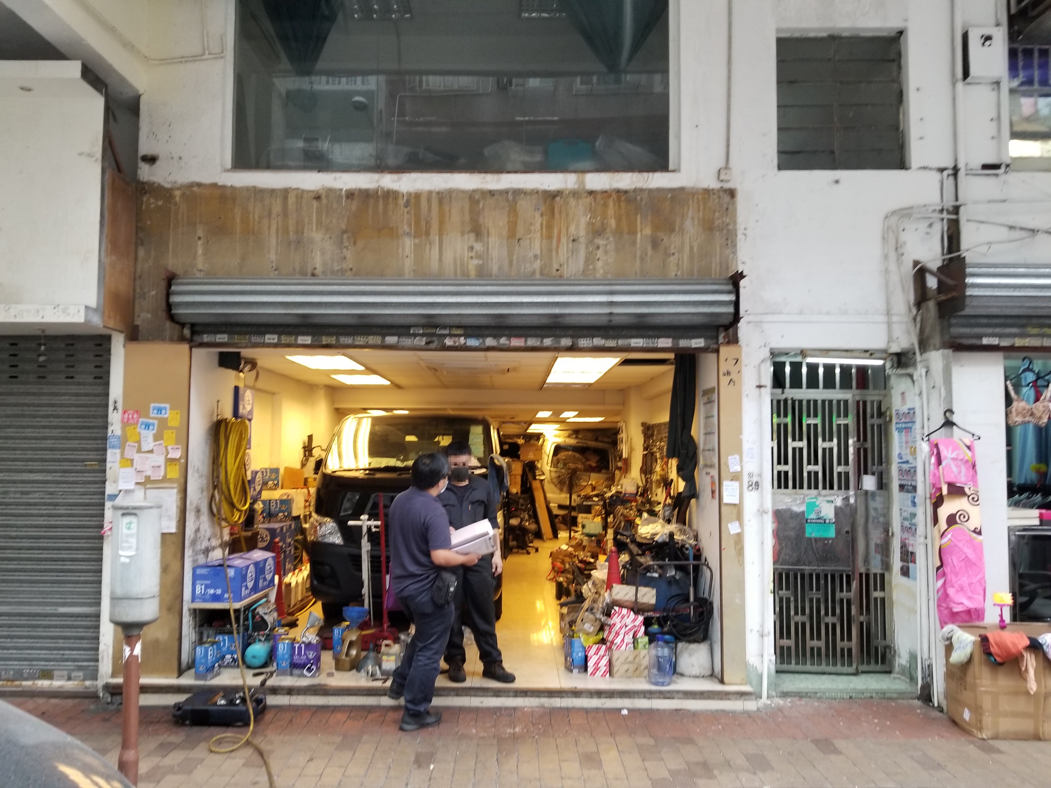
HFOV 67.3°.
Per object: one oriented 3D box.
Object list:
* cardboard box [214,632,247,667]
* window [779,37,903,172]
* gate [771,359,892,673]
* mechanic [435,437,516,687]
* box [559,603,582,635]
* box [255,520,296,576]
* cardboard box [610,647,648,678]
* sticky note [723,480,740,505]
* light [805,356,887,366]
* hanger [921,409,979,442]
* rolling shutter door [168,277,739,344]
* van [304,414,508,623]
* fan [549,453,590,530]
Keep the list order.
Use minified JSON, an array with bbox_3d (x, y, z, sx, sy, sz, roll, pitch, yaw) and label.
[{"bbox_3d":[-2.107,1.818,5.628,0.165,0.240,0.100,1,-3,-3],"label":"cardboard box"},{"bbox_3d":[2.250,-2.087,5.696,0.928,1.033,0.070,0,-3,0],"label":"window"},{"bbox_3d":[2.258,0.897,5.862,0.920,2.315,0.060,0,-3,0],"label":"gate"},{"bbox_3d":[-0.371,1.140,5.458,0.500,1.650,0.380,0,-4,6],"label":"mechanic"},{"bbox_3d":[0.410,1.950,6.849,0.270,0.240,0.300,0,-4,2],"label":"box"},{"bbox_3d":[-2.764,1.677,8.527,0.370,0.520,0.680,0,-4,-1],"label":"box"},{"bbox_3d":[0.722,1.859,5.526,0.225,0.186,0.220,0,-3,0],"label":"cardboard box"},{"bbox_3d":[1.397,0.667,5.351,0.107,0.152,0.004,0,-3,0],"label":"sticky note"},{"bbox_3d":[2.214,-0.228,5.480,0.590,0.055,0.060,0,-4,2],"label":"light"},{"bbox_3d":[2.766,0.198,5.128,0.378,0.209,0.040,0,-3,8],"label":"hanger"},{"bbox_3d":[-0.473,-0.549,5.200,3.720,0.440,0.330,0,-4,2],"label":"rolling shutter door"},{"bbox_3d":[-1.024,1.199,8.683,1.700,1.980,4.690,0,-4,-1],"label":"van"},{"bbox_3d":[0.618,1.529,10.925,0.569,1.474,0.460,0,-3,0],"label":"fan"}]

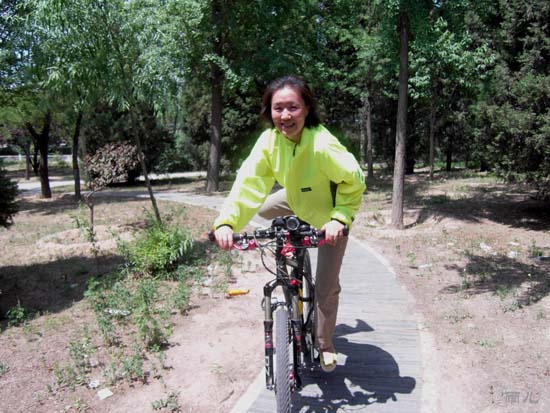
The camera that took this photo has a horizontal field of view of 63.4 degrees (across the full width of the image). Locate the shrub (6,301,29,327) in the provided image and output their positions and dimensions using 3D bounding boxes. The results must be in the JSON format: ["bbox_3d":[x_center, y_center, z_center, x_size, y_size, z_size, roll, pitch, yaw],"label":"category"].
[{"bbox_3d":[-2.030,0.845,3.510,0.170,0.180,0.170,0,8,0],"label":"shrub"}]

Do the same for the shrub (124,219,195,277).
[{"bbox_3d":[-1.310,0.450,5.060,0.790,0.600,0.720,0,8,0],"label":"shrub"}]

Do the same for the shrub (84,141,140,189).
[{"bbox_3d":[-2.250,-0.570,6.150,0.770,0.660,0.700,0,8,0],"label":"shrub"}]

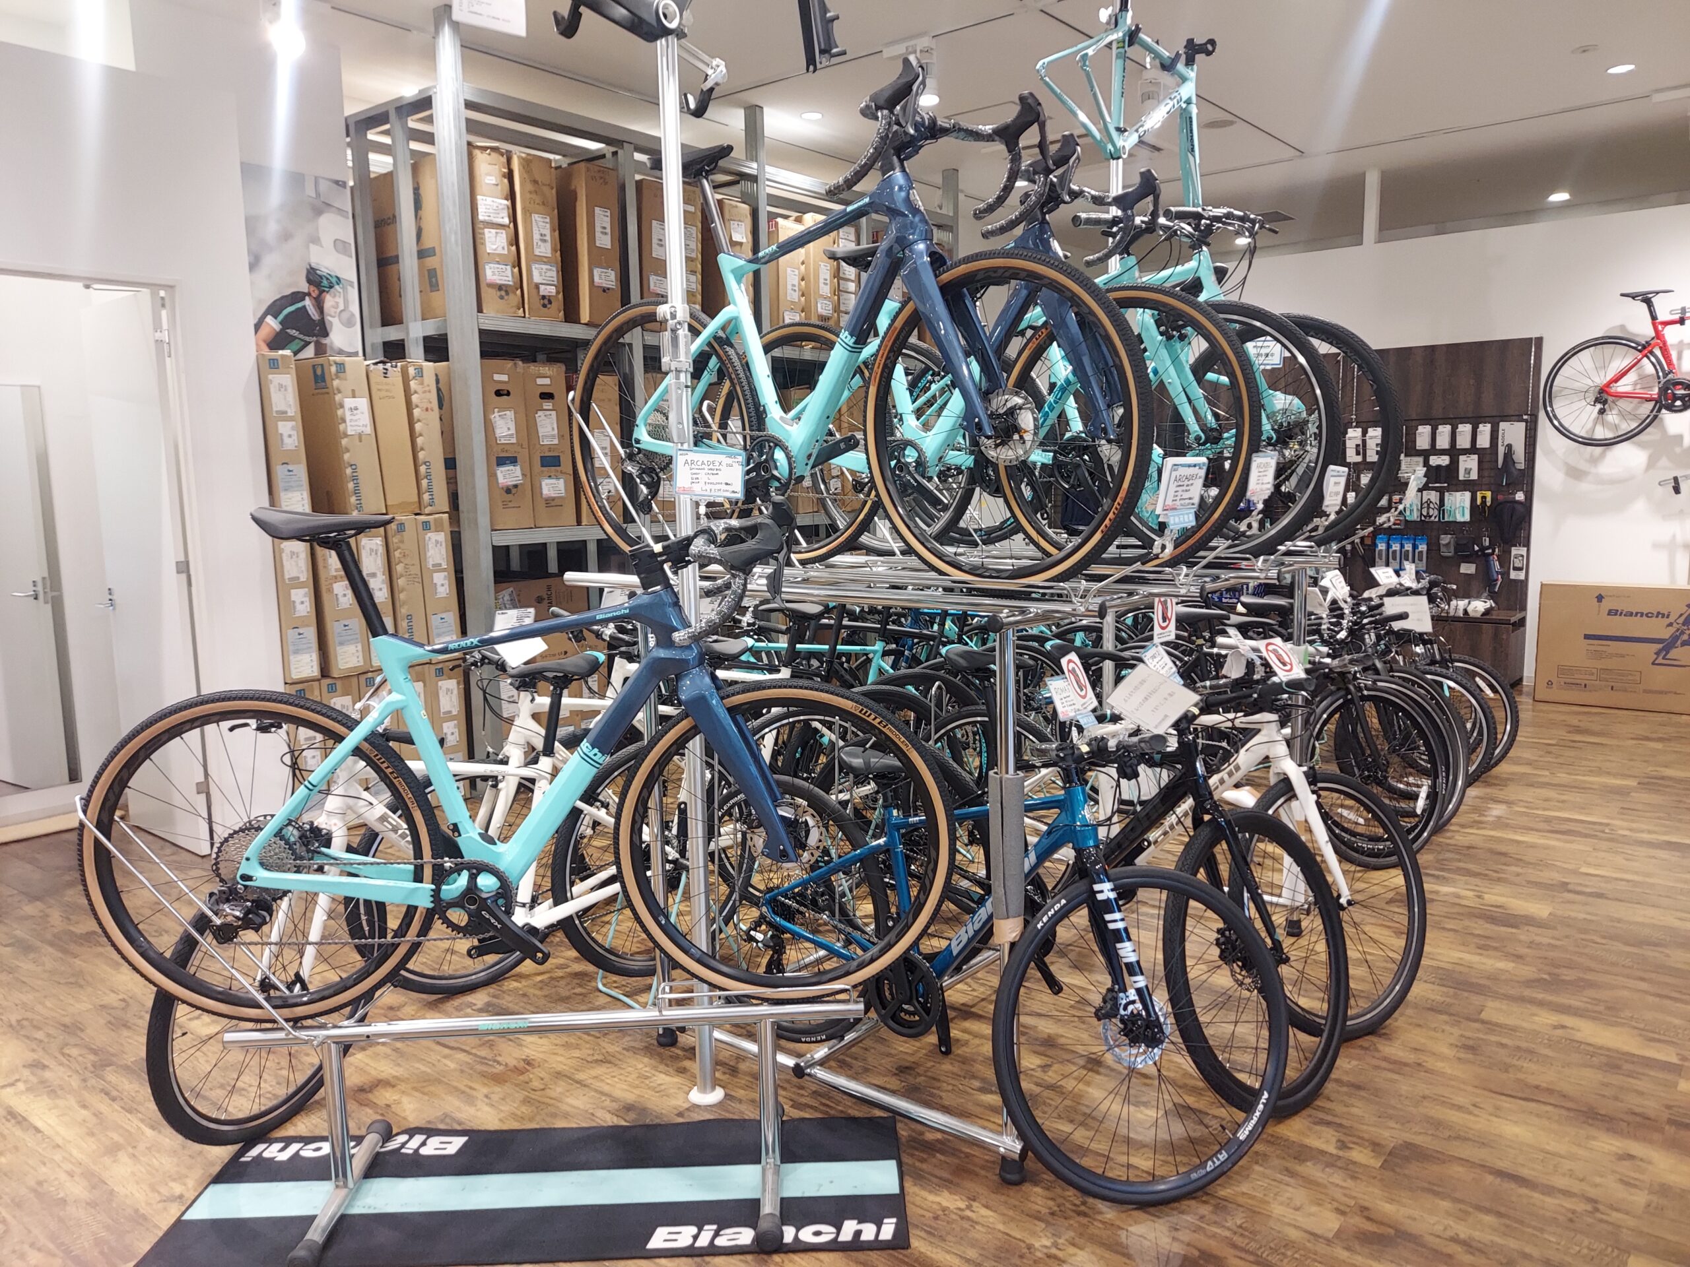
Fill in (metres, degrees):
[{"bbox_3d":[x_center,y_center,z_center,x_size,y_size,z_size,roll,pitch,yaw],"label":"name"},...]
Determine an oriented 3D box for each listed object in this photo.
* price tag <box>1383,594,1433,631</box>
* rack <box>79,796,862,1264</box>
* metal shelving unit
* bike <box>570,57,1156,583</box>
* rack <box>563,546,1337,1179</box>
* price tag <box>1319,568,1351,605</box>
[{"bbox_3d":[2.192,-0.077,4.750,0.180,0.140,0.020,-8,3,-15],"label":"price tag"},{"bbox_3d":[-0.723,0.727,2.514,1.540,0.910,0.480,-2,7,-4],"label":"rack"},{"bbox_3d":[-0.743,-1.237,7.349,0.820,3.550,4.100,5,10,39],"label":"metal shelving unit"},{"bbox_3d":[-0.089,-0.637,2.817,1.735,1.050,0.460,5,10,39],"label":"bike"},{"bbox_3d":[0.329,0.402,3.552,1.670,1.240,1.680,5,10,39],"label":"rack"},{"bbox_3d":[1.824,-0.175,4.550,0.110,0.150,0.030,-20,4,-34],"label":"price tag"}]

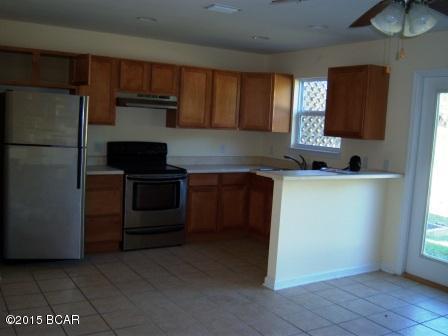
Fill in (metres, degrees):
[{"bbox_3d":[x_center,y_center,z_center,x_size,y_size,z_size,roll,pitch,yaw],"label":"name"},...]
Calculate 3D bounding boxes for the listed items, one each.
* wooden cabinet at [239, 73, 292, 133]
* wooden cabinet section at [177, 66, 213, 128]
[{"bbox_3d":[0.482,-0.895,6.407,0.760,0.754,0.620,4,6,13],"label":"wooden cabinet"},{"bbox_3d":[-0.444,-0.882,5.944,0.459,0.759,0.328,-1,7,-31],"label":"wooden cabinet section"}]

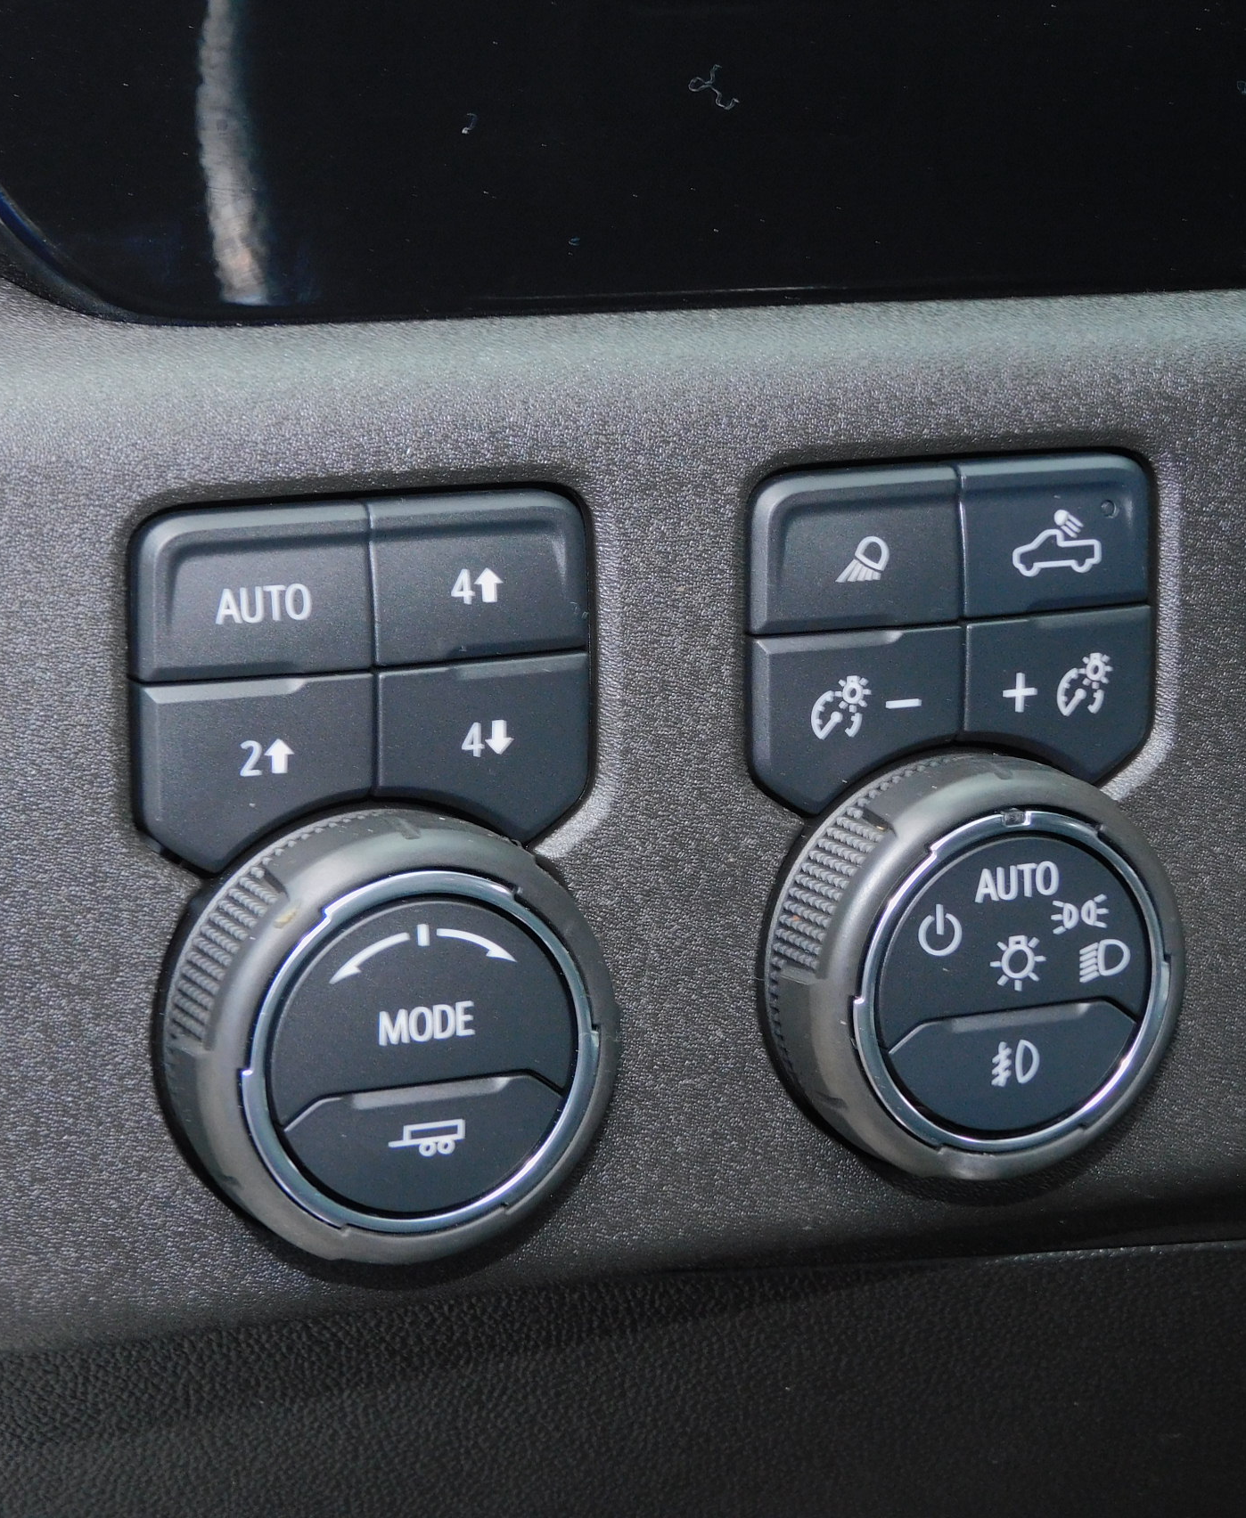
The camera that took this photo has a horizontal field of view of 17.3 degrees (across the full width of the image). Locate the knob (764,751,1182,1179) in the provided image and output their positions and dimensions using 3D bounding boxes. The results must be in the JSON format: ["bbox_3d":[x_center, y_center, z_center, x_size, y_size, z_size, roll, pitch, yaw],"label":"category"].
[{"bbox_3d":[0.039,0.023,0.439,0.045,0.045,0.015,-5,12,-23],"label":"knob"}]

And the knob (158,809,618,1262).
[{"bbox_3d":[-0.023,0.028,0.414,0.045,0.045,0.015,-5,12,-23],"label":"knob"}]

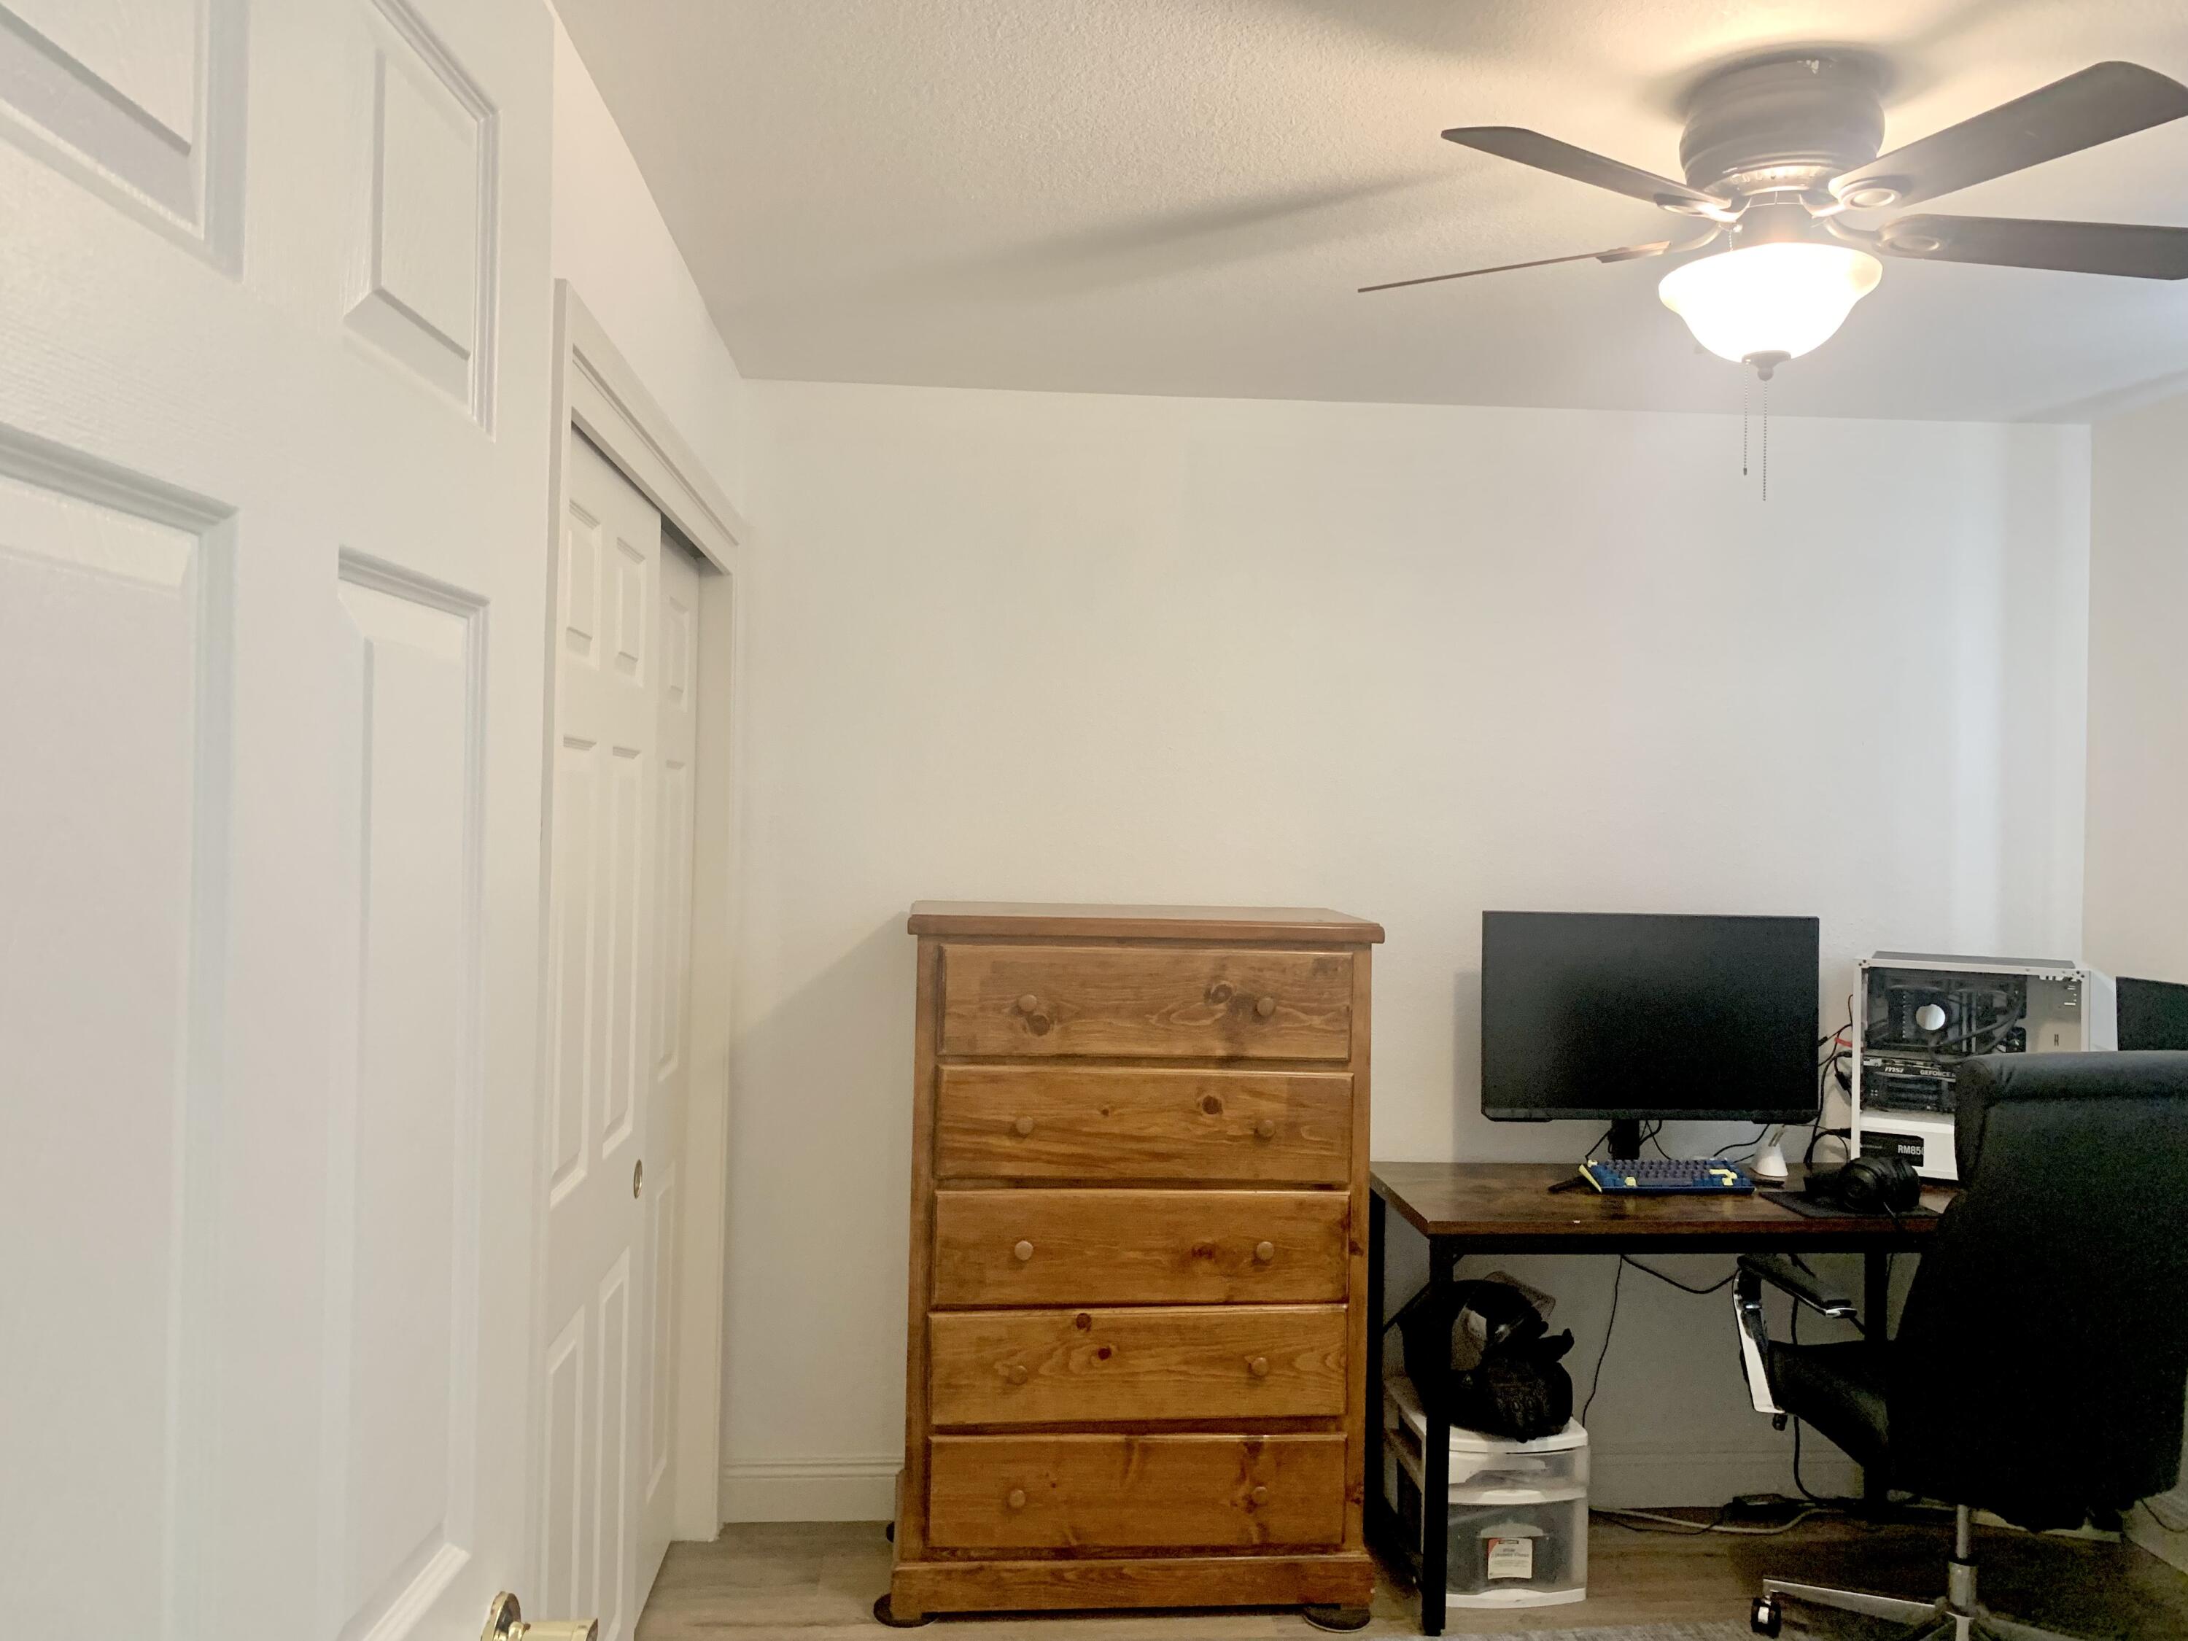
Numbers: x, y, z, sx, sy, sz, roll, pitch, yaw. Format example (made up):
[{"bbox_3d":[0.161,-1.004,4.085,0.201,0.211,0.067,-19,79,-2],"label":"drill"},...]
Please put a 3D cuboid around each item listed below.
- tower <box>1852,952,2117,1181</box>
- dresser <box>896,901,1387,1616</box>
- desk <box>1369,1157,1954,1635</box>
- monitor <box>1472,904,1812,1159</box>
[{"bbox_3d":[1.849,0.531,3.441,0.470,0.465,0.212,1,-1,26],"label":"tower"},{"bbox_3d":[0.069,0.838,3.275,0.891,1.305,0.460,1,0,-6],"label":"dresser"},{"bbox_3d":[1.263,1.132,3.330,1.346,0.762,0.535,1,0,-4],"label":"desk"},{"bbox_3d":[1.151,0.471,3.421,0.718,0.556,0.223,1,0,-4],"label":"monitor"}]

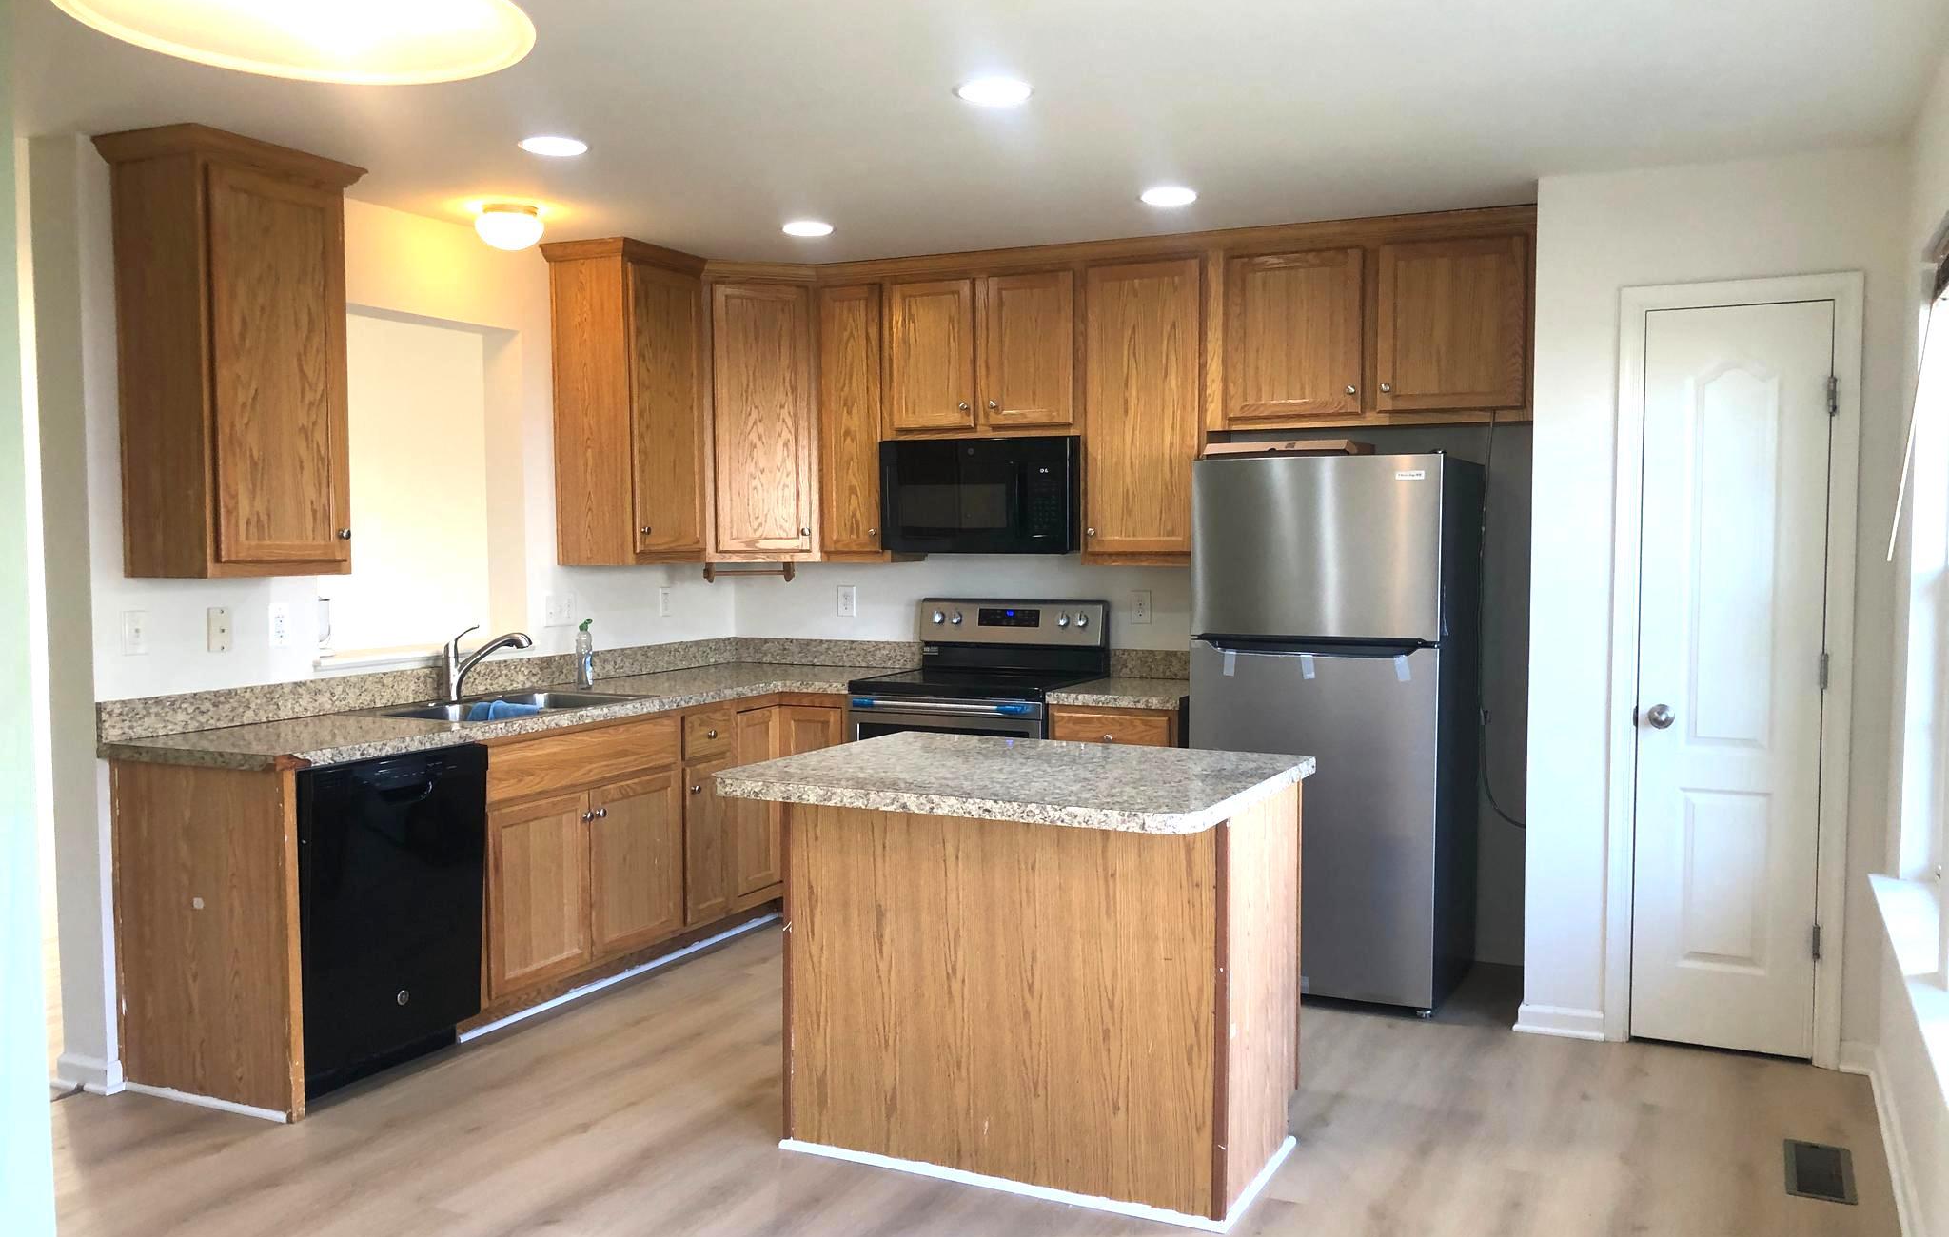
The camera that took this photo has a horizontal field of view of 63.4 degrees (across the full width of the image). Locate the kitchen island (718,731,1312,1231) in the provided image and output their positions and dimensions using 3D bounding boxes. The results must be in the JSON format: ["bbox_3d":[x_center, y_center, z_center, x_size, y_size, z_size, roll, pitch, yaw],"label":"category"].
[{"bbox_3d":[0.125,0.800,3.650,1.114,0.914,0.879,1,3,26],"label":"kitchen island"}]

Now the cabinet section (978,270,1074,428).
[{"bbox_3d":[0.252,-0.951,5.705,0.367,0.540,0.320,1,3,26],"label":"cabinet section"}]

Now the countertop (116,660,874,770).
[{"bbox_3d":[-1.192,0.278,5.055,0.927,0.044,2.796,1,3,26],"label":"countertop"}]

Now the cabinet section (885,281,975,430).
[{"bbox_3d":[-0.084,-0.960,5.869,0.359,0.540,0.320,1,3,26],"label":"cabinet section"}]

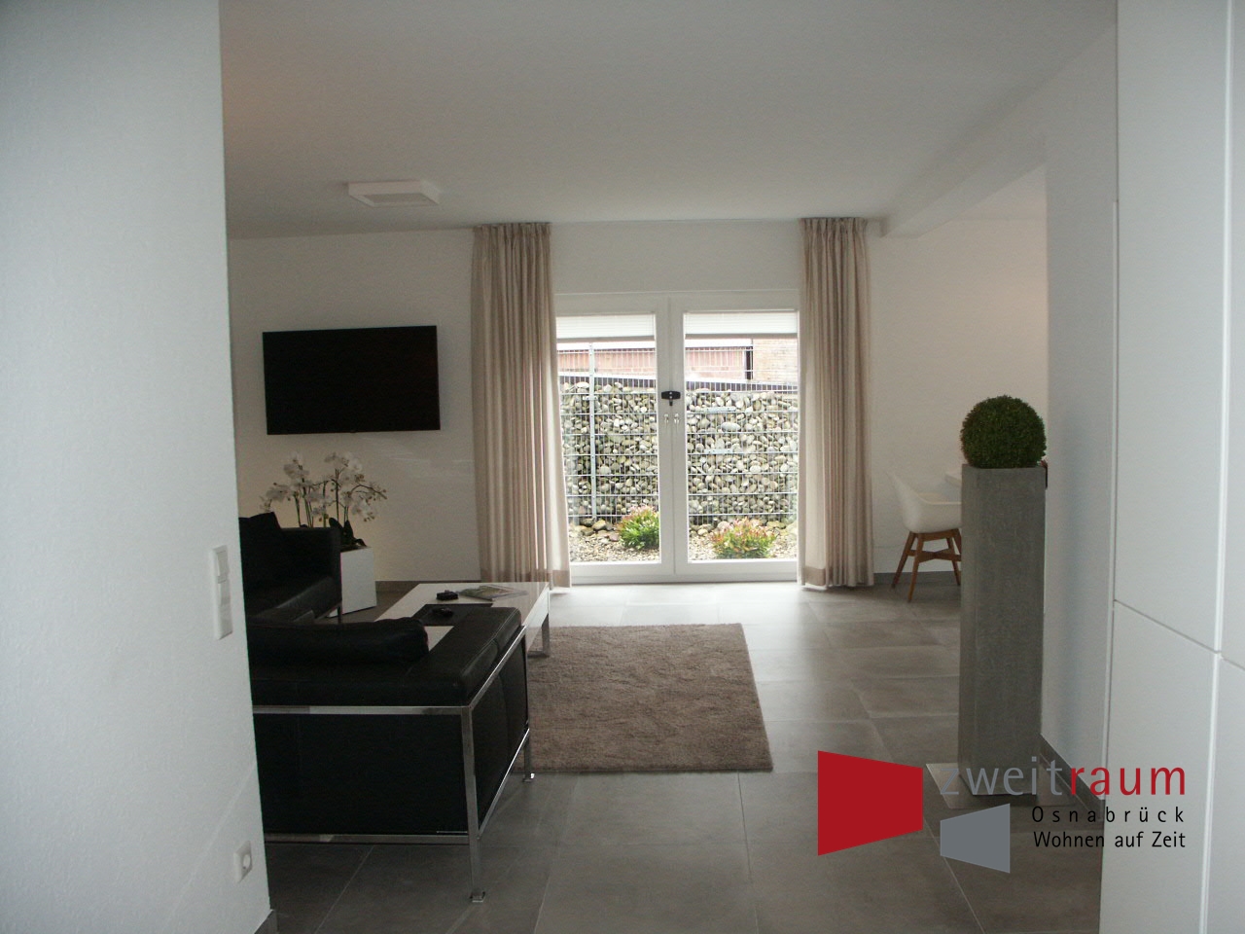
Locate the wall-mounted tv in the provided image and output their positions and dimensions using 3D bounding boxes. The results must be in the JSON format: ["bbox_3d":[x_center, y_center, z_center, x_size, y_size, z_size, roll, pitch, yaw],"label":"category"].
[{"bbox_3d":[-1.946,-0.617,7.213,1.280,0.740,0.060,-1,5,4],"label":"wall-mounted tv"}]

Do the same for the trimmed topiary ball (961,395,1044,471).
[{"bbox_3d":[1.310,-0.114,3.460,0.290,0.275,0.290,-1,5,4],"label":"trimmed topiary ball"}]

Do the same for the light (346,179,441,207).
[{"bbox_3d":[-1.275,-1.527,5.653,0.400,0.070,0.380,-1,5,4],"label":"light"}]

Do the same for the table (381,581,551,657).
[{"bbox_3d":[-0.791,0.889,4.734,0.730,0.400,1.450,-1,5,4],"label":"table"}]

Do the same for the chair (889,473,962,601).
[{"bbox_3d":[2.092,0.443,6.711,0.600,0.830,0.620,-1,5,4],"label":"chair"}]

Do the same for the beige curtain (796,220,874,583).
[{"bbox_3d":[1.482,-0.433,6.943,0.520,2.560,0.200,-1,5,4],"label":"beige curtain"}]

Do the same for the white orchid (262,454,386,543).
[{"bbox_3d":[-1.989,0.223,6.692,0.780,0.630,0.500,-1,5,4],"label":"white orchid"}]

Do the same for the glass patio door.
[{"bbox_3d":[0.362,-0.195,7.250,1.980,2.110,0.120,-1,5,4],"label":"glass patio door"}]

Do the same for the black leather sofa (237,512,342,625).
[{"bbox_3d":[-2.154,0.721,5.168,0.880,0.720,1.850,-1,5,4],"label":"black leather sofa"}]

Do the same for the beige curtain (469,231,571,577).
[{"bbox_3d":[-0.725,-0.405,7.086,0.640,2.580,0.190,-1,5,4],"label":"beige curtain"}]

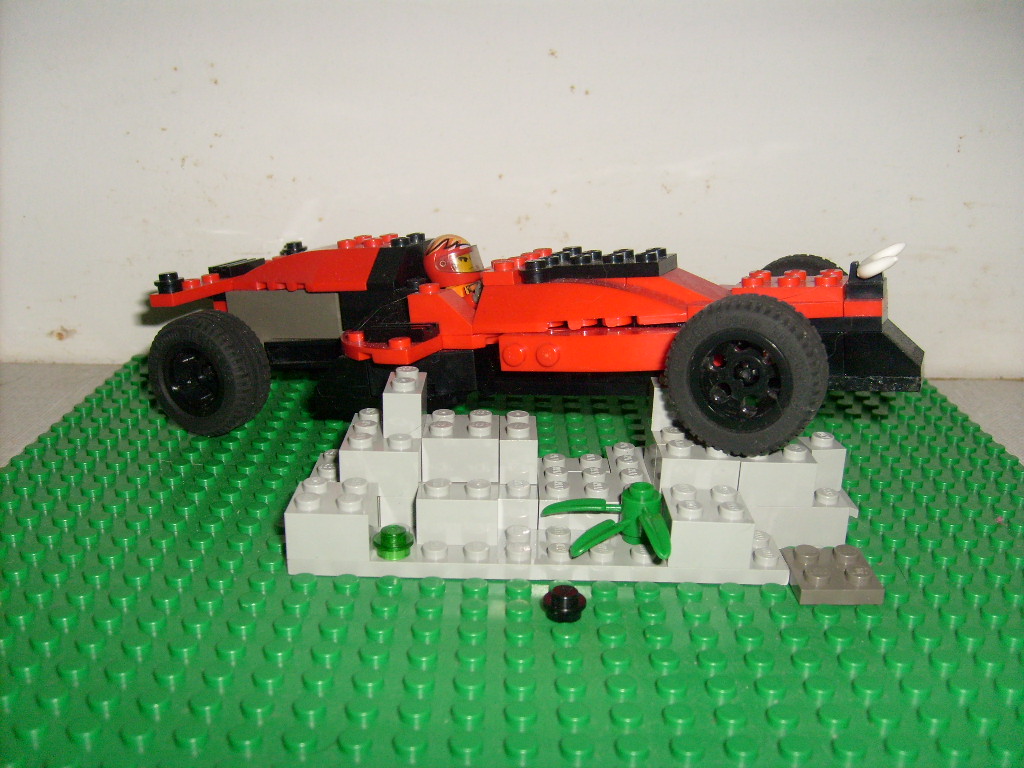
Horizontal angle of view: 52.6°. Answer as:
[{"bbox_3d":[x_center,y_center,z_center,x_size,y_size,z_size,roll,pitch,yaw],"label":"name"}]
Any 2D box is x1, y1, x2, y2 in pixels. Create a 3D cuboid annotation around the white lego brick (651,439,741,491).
[{"bbox_3d":[0.038,0.018,0.210,0.016,0.011,0.008,2,18,-1],"label":"white lego brick"}]

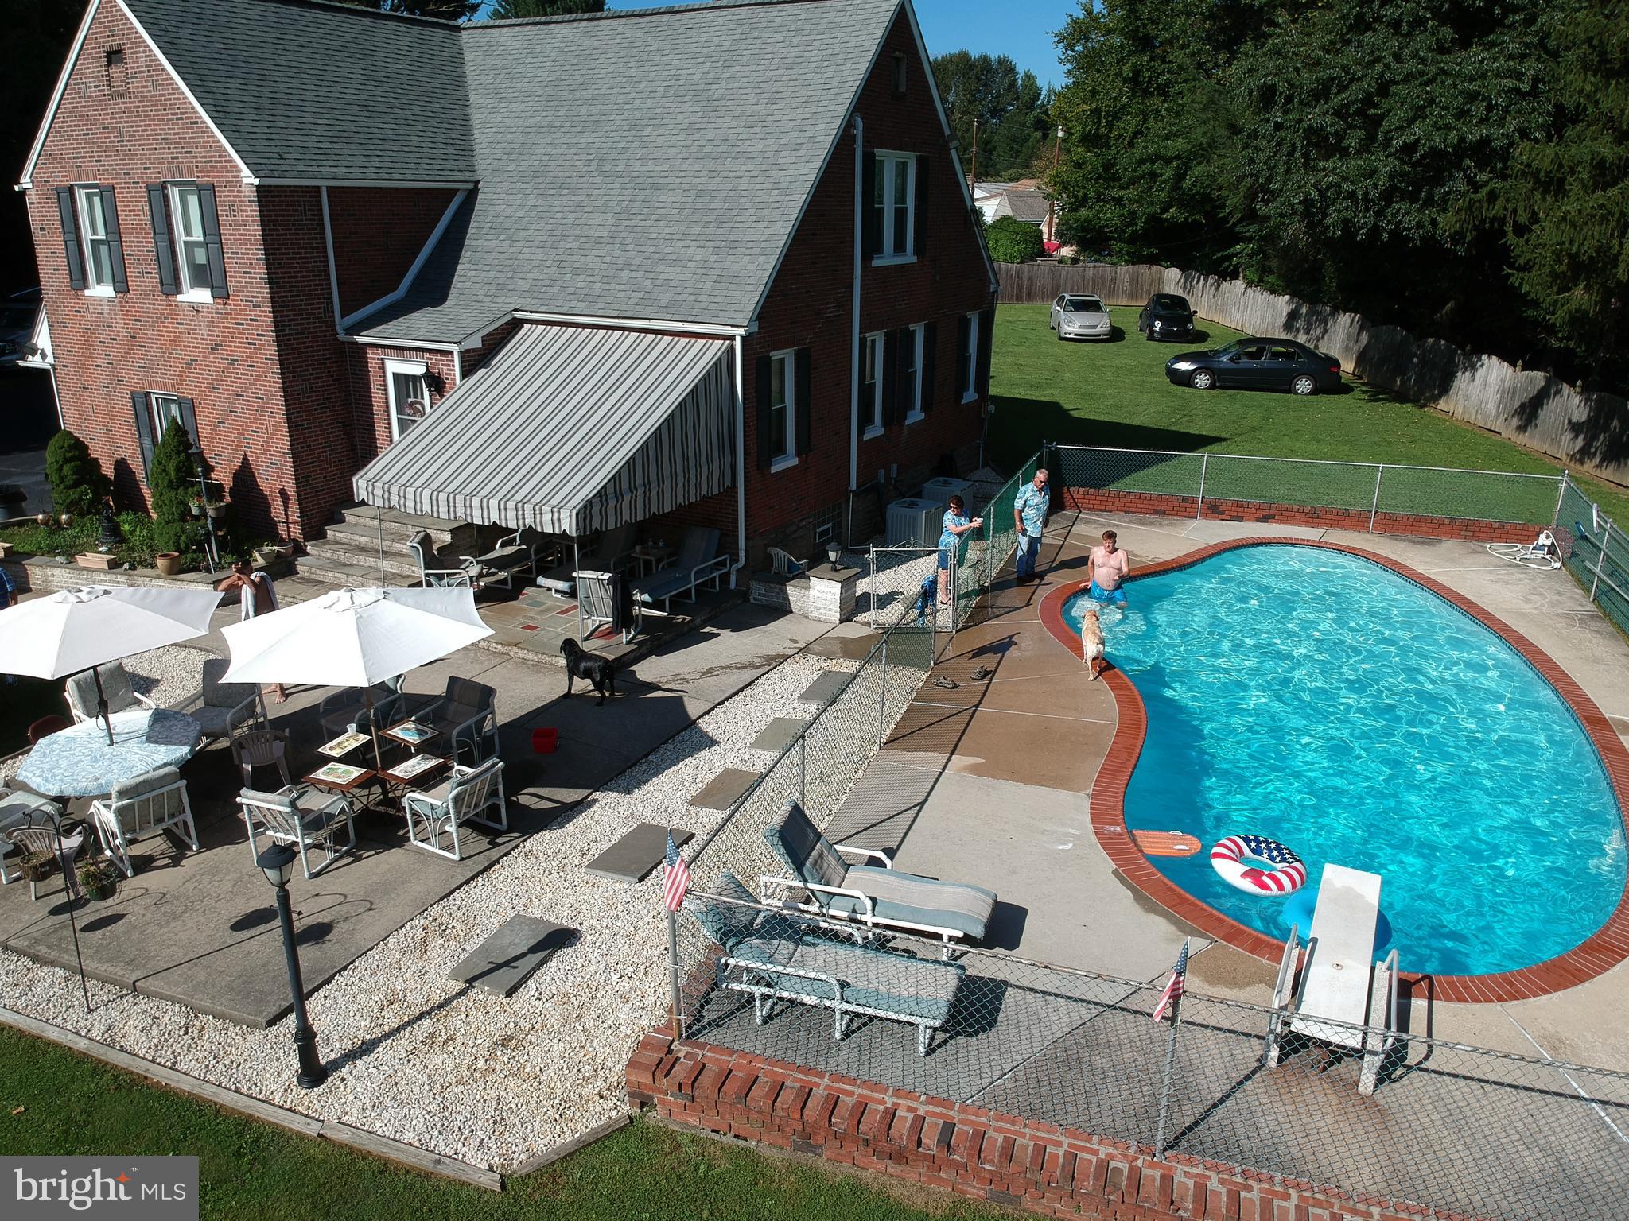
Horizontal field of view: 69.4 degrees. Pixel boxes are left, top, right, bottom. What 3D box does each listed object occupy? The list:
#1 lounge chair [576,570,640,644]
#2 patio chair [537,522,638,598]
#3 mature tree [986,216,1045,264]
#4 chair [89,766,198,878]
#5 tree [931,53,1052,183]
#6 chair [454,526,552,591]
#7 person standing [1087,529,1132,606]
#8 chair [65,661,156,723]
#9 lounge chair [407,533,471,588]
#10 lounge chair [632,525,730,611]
[{"bbox_3d":[-2.631,-0.124,15.284,0.640,0.970,0.780,4,19,12],"label":"lounge chair"},{"bbox_3d":[-3.343,-0.675,17.655,0.690,0.930,1.800,10,22,26],"label":"patio chair"},{"bbox_3d":[10.804,-19.495,64.624,3.400,3.997,3.400,1,18,0],"label":"mature tree"},{"bbox_3d":[-5.842,1.761,10.263,0.720,0.840,0.620,16,24,38],"label":"chair"},{"bbox_3d":[13.156,-33.442,87.976,11.500,15.000,11.000,3,20,7],"label":"tree"},{"bbox_3d":[-4.522,-0.961,17.862,0.680,0.900,1.820,7,20,19],"label":"chair"},{"bbox_3d":[4.446,-0.381,17.645,0.580,1.700,0.420,4,19,11],"label":"person standing"},{"bbox_3d":[-7.694,1.138,12.938,0.734,0.840,0.646,15,24,35],"label":"chair"},{"bbox_3d":[-5.512,-0.632,17.476,0.790,0.930,0.650,0,19,-1],"label":"lounge chair"},{"bbox_3d":[-1.969,-0.589,17.011,0.650,0.920,1.820,10,20,26],"label":"lounge chair"}]

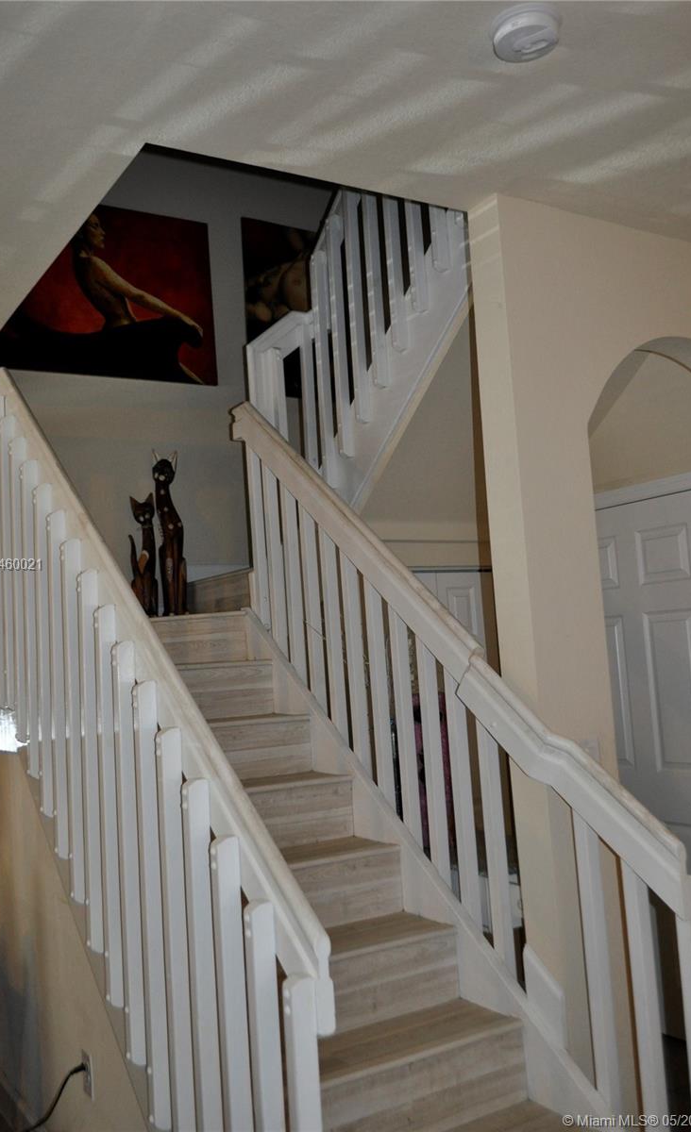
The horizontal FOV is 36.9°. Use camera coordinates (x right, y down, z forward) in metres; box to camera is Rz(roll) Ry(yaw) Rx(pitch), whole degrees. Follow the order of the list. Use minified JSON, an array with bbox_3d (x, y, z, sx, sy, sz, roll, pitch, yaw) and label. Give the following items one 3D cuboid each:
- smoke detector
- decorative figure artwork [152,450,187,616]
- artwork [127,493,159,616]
[{"bbox_3d":[0.351,-1.030,2.012,0.133,0.041,0.133,-4,-5,0],"label":"smoke detector"},{"bbox_3d":[-0.795,-0.130,4.717,0.120,0.806,0.135,-5,-5,8],"label":"decorative figure artwork"},{"bbox_3d":[-0.900,-0.026,4.639,0.110,0.601,0.125,-1,-6,-32],"label":"artwork"}]

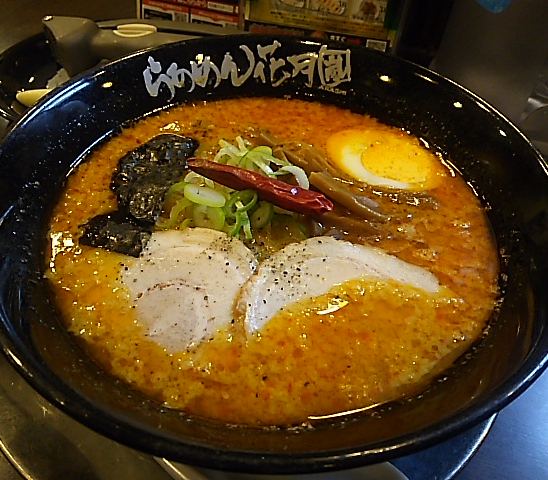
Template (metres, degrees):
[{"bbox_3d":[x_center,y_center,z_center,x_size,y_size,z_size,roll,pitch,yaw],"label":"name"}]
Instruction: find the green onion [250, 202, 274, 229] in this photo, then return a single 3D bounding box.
[{"bbox_3d":[-0.004,-0.009,0.212,0.009,0.003,0.011,31,80,44],"label":"green onion"}]

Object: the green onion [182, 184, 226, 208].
[{"bbox_3d":[-0.026,-0.017,0.211,0.016,0.003,0.009,17,42,13],"label":"green onion"}]

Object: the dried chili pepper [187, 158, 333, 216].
[{"bbox_3d":[-0.006,-0.021,0.212,0.059,0.009,0.009,18,49,7],"label":"dried chili pepper"}]

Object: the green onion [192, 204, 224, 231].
[{"bbox_3d":[-0.024,-0.009,0.210,0.011,0.003,0.011,-11,65,11],"label":"green onion"}]

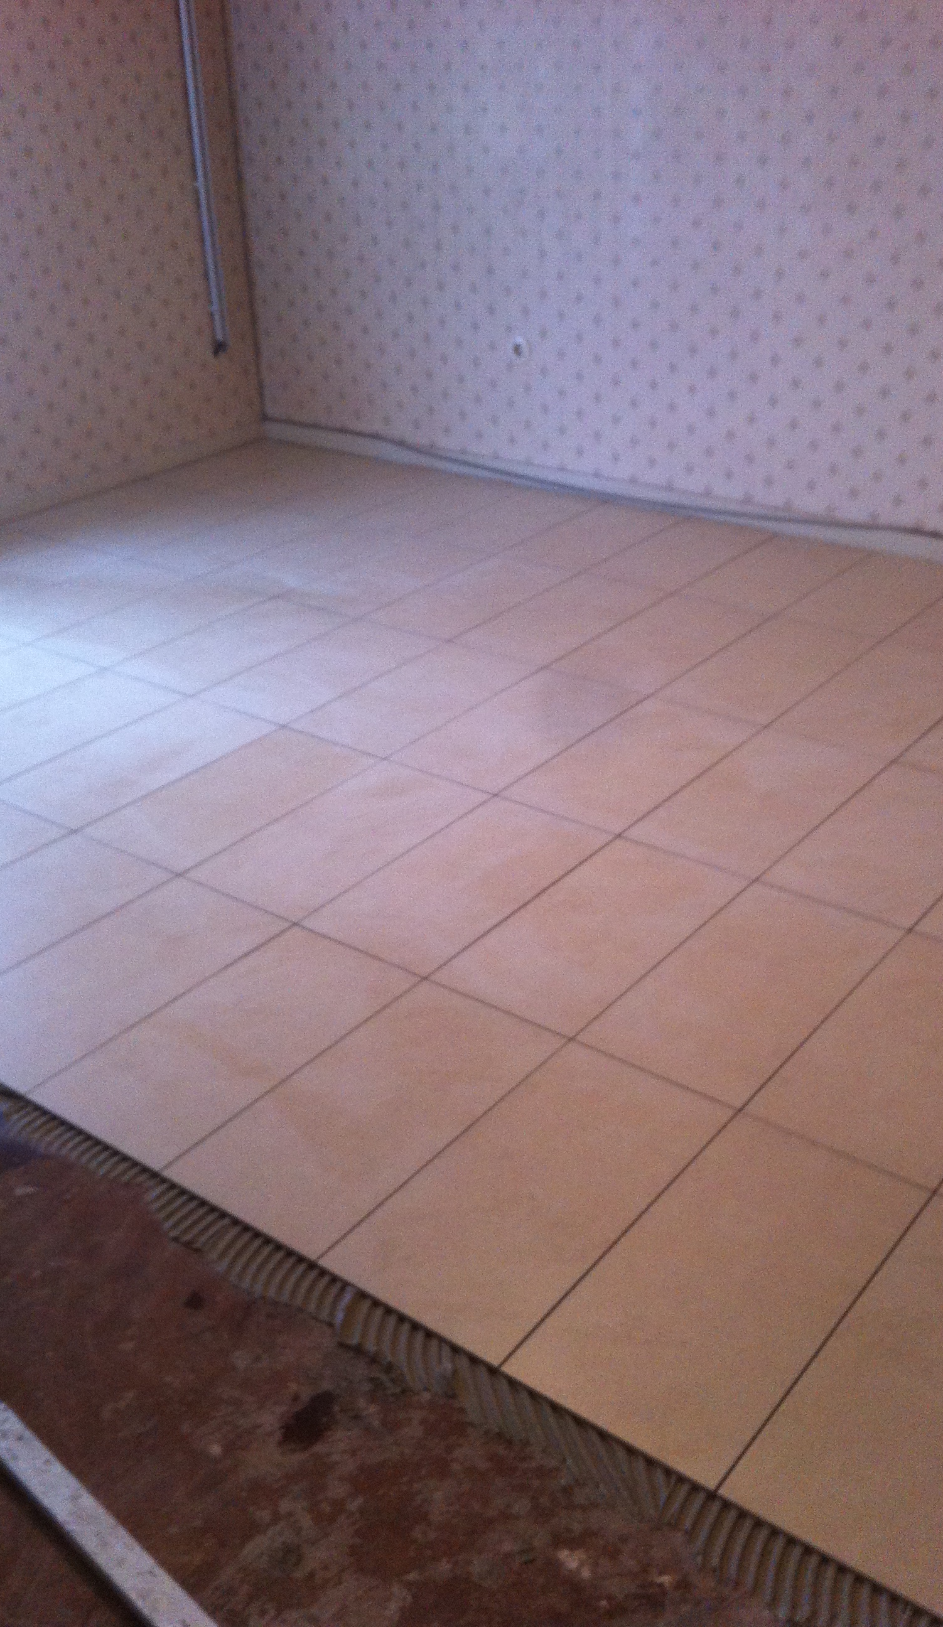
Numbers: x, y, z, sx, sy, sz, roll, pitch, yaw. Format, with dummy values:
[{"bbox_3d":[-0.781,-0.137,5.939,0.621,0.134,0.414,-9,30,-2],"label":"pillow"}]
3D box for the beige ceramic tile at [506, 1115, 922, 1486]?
[{"bbox_3d":[0.335,0.601,2.134,0.300,0.010,0.600,18,34,33],"label":"beige ceramic tile"}]

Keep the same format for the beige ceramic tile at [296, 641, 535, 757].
[{"bbox_3d":[-0.122,-0.270,3.847,0.300,0.010,0.600,19,34,33],"label":"beige ceramic tile"}]

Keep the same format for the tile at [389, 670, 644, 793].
[{"bbox_3d":[0.120,-0.190,3.689,0.300,0.010,0.600,19,34,33],"label":"tile"}]

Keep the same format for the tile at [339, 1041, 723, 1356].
[{"bbox_3d":[0.097,0.527,2.347,0.300,0.010,0.600,19,34,33],"label":"tile"}]

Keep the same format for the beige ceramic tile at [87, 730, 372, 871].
[{"bbox_3d":[-0.488,-0.036,3.407,0.300,0.010,0.600,18,34,33],"label":"beige ceramic tile"}]

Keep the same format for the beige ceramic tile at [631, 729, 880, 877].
[{"bbox_3d":[0.590,-0.028,3.326,0.300,0.010,0.600,18,34,33],"label":"beige ceramic tile"}]

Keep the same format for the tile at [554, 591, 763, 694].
[{"bbox_3d":[0.487,-0.425,4.098,0.300,0.010,0.600,19,34,33],"label":"tile"}]

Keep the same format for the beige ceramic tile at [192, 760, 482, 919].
[{"bbox_3d":[-0.251,0.044,3.238,0.300,0.010,0.600,18,34,33],"label":"beige ceramic tile"}]

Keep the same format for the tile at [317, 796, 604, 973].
[{"bbox_3d":[-0.013,0.129,3.097,0.300,0.010,0.600,19,34,33],"label":"tile"}]

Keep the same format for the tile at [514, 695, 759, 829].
[{"bbox_3d":[0.360,-0.108,3.523,0.300,0.010,0.600,19,34,33],"label":"tile"}]

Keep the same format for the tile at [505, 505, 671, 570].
[{"bbox_3d":[0.353,-0.806,4.835,0.300,0.010,0.573,18,34,33],"label":"tile"}]

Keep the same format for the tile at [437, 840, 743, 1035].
[{"bbox_3d":[0.227,0.210,2.930,0.300,0.010,0.600,19,34,33],"label":"tile"}]

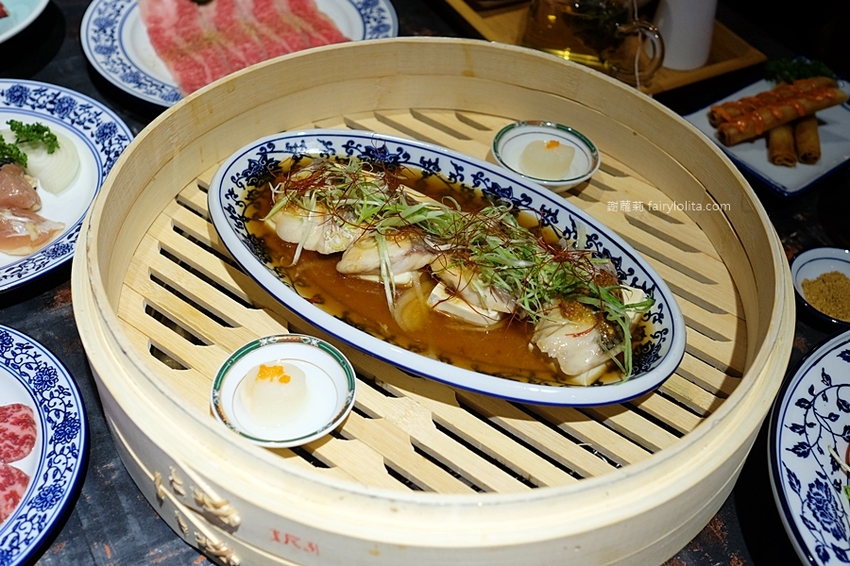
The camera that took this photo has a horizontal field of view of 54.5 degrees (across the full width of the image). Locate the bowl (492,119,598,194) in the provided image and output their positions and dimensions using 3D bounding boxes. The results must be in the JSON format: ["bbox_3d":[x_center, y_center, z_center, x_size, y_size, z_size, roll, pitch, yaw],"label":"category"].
[{"bbox_3d":[0.097,-0.098,0.673,0.085,0.021,0.085,2,46,-2],"label":"bowl"}]

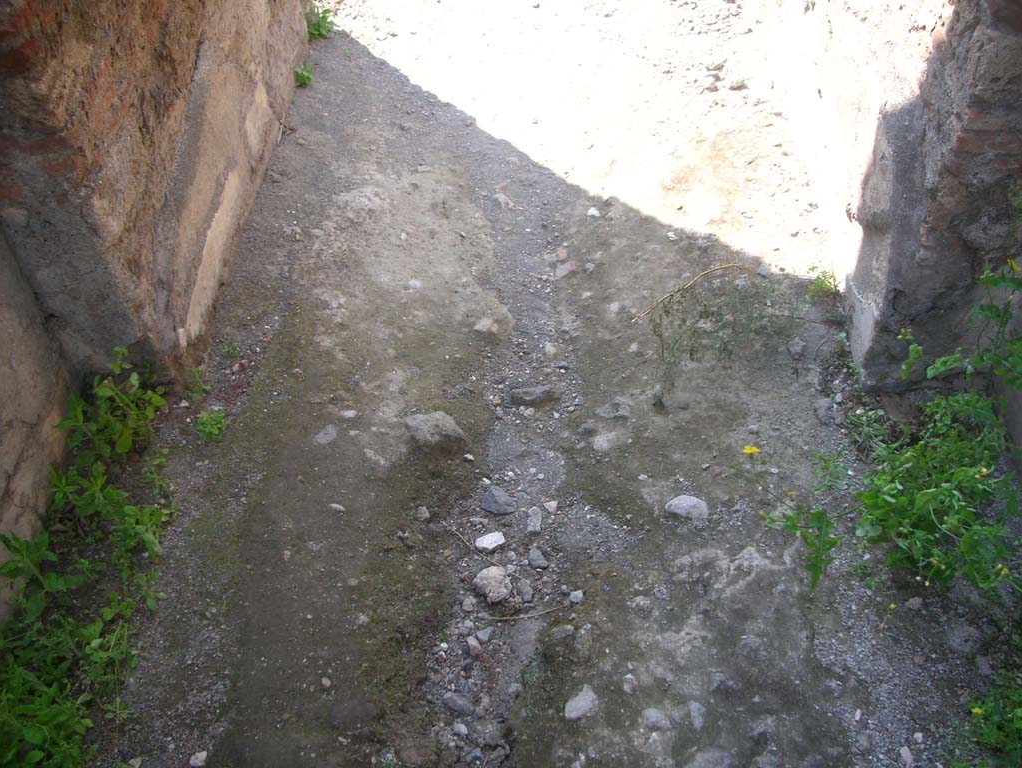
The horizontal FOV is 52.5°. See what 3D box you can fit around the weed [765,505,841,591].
[{"bbox_3d":[0.513,0.291,1.830,0.130,0.100,0.110,-2,46,0],"label":"weed"}]

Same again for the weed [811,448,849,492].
[{"bbox_3d":[0.623,0.169,2.023,0.068,0.050,0.073,-2,46,0],"label":"weed"}]

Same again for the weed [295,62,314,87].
[{"bbox_3d":[-0.624,-0.933,3.131,0.050,0.060,0.050,-2,46,0],"label":"weed"}]

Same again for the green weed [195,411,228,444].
[{"bbox_3d":[-0.619,0.090,2.142,0.062,0.042,0.062,-2,46,0],"label":"green weed"}]

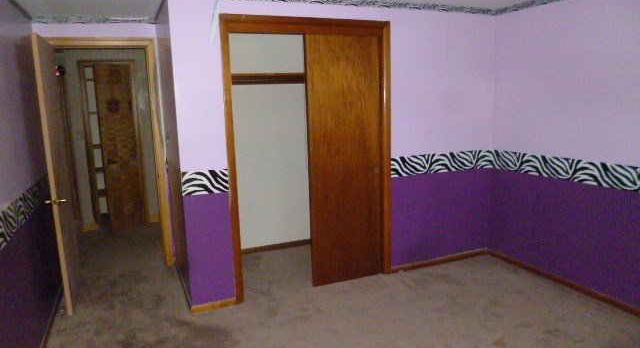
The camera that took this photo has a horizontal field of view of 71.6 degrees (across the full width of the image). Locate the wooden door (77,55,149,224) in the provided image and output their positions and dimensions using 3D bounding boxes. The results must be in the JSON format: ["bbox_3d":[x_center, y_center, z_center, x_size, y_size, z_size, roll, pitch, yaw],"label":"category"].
[{"bbox_3d":[-2.519,-0.344,5.486,0.610,2.060,0.090,-5,10,-23],"label":"wooden door"}]

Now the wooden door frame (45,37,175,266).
[{"bbox_3d":[-1.868,-0.126,4.023,0.871,2.127,0.130,-5,10,-23],"label":"wooden door frame"}]

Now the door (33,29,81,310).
[{"bbox_3d":[-2.048,0.003,3.503,0.043,2.032,0.721,-5,10,-23],"label":"door"}]

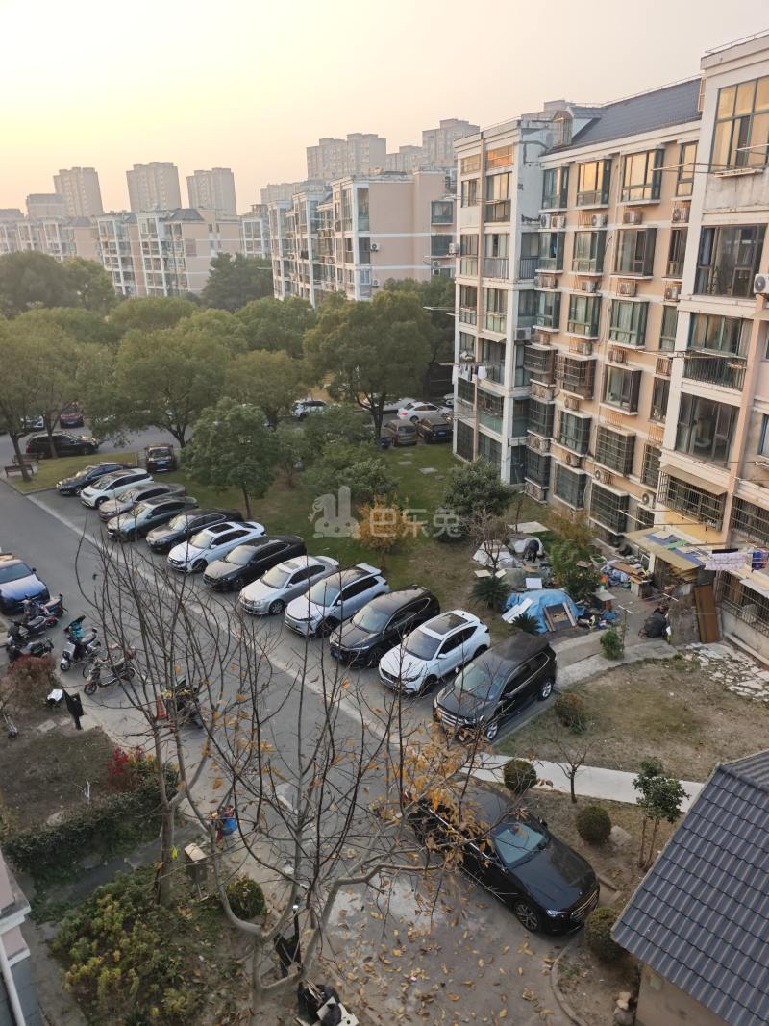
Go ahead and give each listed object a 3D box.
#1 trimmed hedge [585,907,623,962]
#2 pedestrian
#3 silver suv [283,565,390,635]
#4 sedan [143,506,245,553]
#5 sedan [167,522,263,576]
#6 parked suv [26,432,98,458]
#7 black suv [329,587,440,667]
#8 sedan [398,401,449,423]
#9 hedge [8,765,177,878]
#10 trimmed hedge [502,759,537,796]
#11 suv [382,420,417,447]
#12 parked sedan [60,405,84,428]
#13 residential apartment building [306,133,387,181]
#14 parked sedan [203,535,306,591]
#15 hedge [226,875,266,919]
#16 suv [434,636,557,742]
[{"bbox_3d":[4.687,8.908,15.036,0.914,1.037,0.914,-8,22,-16],"label":"trimmed hedge"},{"bbox_3d":[-9.727,6.058,22.336,0.600,1.550,0.420,8,22,22],"label":"pedestrian"},{"bbox_3d":[-1.861,3.420,28.736,4.580,1.660,1.860,-20,27,-40],"label":"silver suv"},{"bbox_3d":[-9.558,0.779,35.859,4.850,1.450,1.860,-19,27,-39],"label":"sedan"},{"bbox_3d":[-8.123,1.515,34.553,4.631,1.474,1.801,-20,28,-39],"label":"sedan"},{"bbox_3d":[-23.709,-5.123,52.499,4.827,1.689,1.892,-7,22,-14],"label":"parked suv"},{"bbox_3d":[0.080,4.104,26.266,1.860,1.660,4.620,18,28,42],"label":"black suv"},{"bbox_3d":[3.503,-8.639,60.785,4.650,1.460,1.800,-7,21,-16],"label":"sedan"},{"bbox_3d":[-7.150,7.889,17.655,4.200,1.000,0.820,-12,23,-26],"label":"hedge"},{"bbox_3d":[3.640,7.120,19.100,0.900,0.980,0.900,-1,21,0],"label":"trimmed hedge"},{"bbox_3d":[1.081,-6.206,53.834,1.813,1.676,4.474,-7,22,-15],"label":"suv"},{"bbox_3d":[-27.404,-8.564,62.406,1.800,1.460,4.600,-8,22,-17],"label":"parked sedan"},{"bbox_3d":[-16.635,-138.088,321.039,12.000,58.600,42.700,-19,27,-39],"label":"residential apartment building"},{"bbox_3d":[-5.877,2.136,32.657,4.820,1.470,1.830,-20,27,-40],"label":"parked sedan"},{"bbox_3d":[-3.070,8.570,15.810,0.850,0.870,0.850,-8,22,-16],"label":"hedge"},{"bbox_3d":[3.665,5.518,23.006,4.694,1.759,1.937,-21,28,-41],"label":"suv"}]

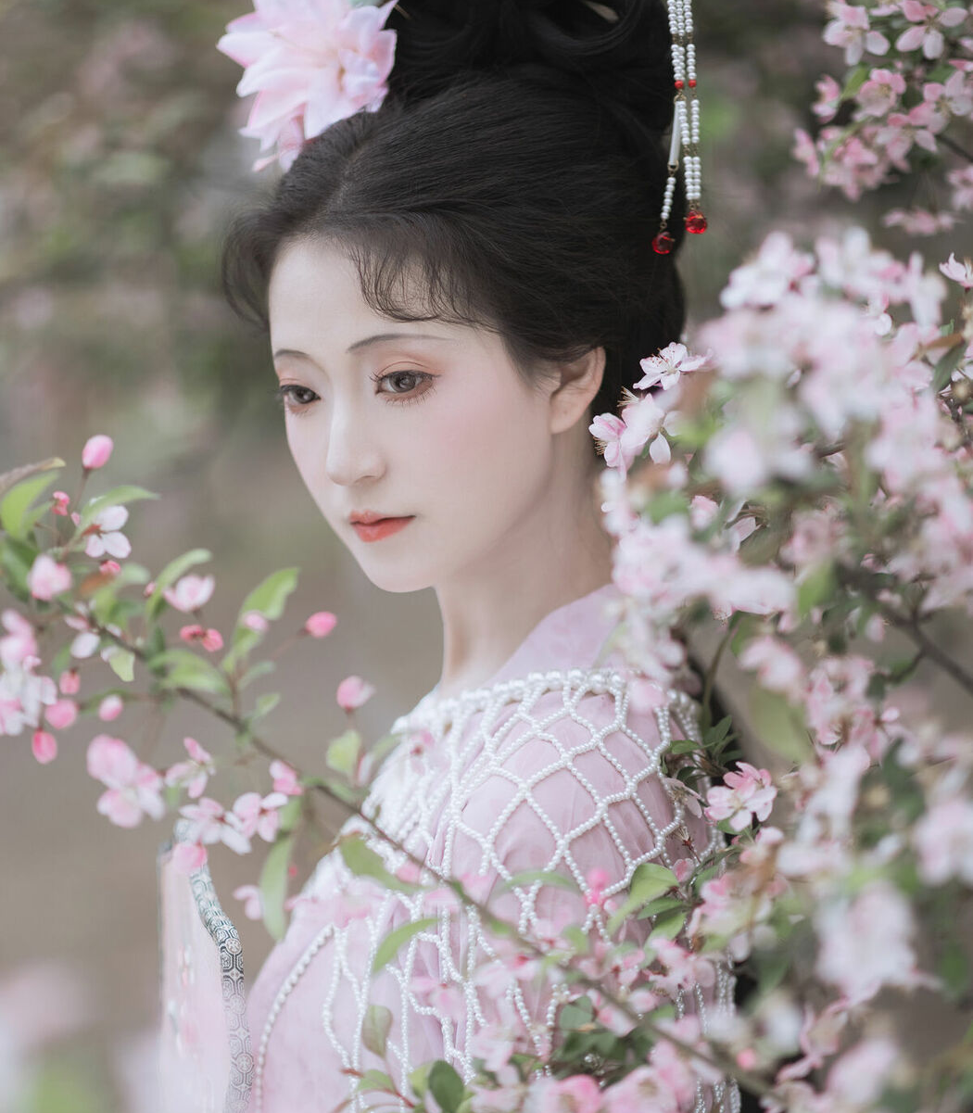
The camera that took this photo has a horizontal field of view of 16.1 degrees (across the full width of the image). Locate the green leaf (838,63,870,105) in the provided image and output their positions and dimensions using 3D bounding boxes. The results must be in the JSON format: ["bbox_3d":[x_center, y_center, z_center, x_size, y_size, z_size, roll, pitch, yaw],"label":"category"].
[{"bbox_3d":[0.213,-0.275,2.000,0.011,0.028,0.010,34,0,14],"label":"green leaf"}]

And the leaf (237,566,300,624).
[{"bbox_3d":[-0.105,0.018,1.660,0.016,0.040,0.012,46,0,19],"label":"leaf"}]

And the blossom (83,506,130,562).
[{"bbox_3d":[-0.171,-0.011,1.550,0.023,0.025,0.020,-1,2,-17],"label":"blossom"}]

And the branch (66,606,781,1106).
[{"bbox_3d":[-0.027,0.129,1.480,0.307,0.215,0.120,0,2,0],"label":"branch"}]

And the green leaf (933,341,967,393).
[{"bbox_3d":[0.229,-0.093,1.700,0.013,0.029,0.010,32,0,14],"label":"green leaf"}]

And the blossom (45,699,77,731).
[{"bbox_3d":[-0.189,0.070,1.530,0.015,0.014,0.015,0,2,0],"label":"blossom"}]

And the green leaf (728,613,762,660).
[{"bbox_3d":[0.111,0.034,1.480,0.016,0.022,0.013,0,2,0],"label":"green leaf"}]

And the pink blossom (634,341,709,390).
[{"bbox_3d":[0.086,-0.090,1.620,0.035,0.023,0.028,1,2,19],"label":"pink blossom"}]

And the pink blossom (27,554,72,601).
[{"bbox_3d":[-0.191,0.009,1.510,0.020,0.021,0.020,0,2,0],"label":"pink blossom"}]

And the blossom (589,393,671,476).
[{"bbox_3d":[0.072,-0.061,1.730,0.037,0.038,0.032,0,0,30],"label":"blossom"}]

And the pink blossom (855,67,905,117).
[{"bbox_3d":[0.200,-0.236,1.750,0.025,0.025,0.022,-1,2,-17],"label":"pink blossom"}]

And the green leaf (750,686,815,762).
[{"bbox_3d":[0.122,0.070,1.430,0.027,0.032,0.018,0,2,11],"label":"green leaf"}]

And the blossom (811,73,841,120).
[{"bbox_3d":[0.197,-0.267,2.000,0.019,0.027,0.027,0,0,-30],"label":"blossom"}]

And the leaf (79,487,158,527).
[{"bbox_3d":[-0.177,-0.024,1.660,0.039,0.013,0.012,-22,-16,0],"label":"leaf"}]

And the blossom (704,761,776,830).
[{"bbox_3d":[0.131,0.123,1.770,0.036,0.035,0.028,0,0,12],"label":"blossom"}]

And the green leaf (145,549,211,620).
[{"bbox_3d":[-0.148,0.013,1.660,0.014,0.040,0.013,41,0,13],"label":"green leaf"}]

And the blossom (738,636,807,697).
[{"bbox_3d":[0.133,0.051,1.600,0.029,0.028,0.024,0,0,24],"label":"blossom"}]

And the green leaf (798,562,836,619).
[{"bbox_3d":[0.153,0.016,1.600,0.014,0.028,0.010,30,0,10],"label":"green leaf"}]

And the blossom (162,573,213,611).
[{"bbox_3d":[-0.133,0.016,1.540,0.023,0.017,0.021,0,2,-11],"label":"blossom"}]

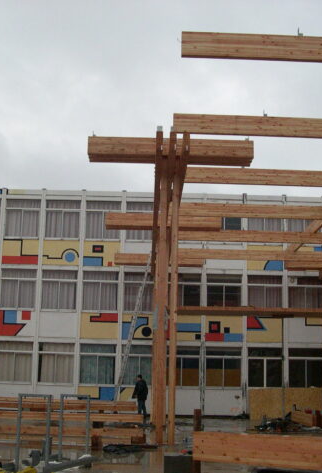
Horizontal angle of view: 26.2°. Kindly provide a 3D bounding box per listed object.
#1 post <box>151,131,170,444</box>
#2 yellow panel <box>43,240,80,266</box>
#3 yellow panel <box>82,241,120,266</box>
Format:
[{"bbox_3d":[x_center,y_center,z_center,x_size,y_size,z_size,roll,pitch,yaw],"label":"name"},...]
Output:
[{"bbox_3d":[-0.009,0.997,15.302,0.290,6.930,0.270,1,-11,-1],"label":"post"},{"bbox_3d":[-4.380,0.736,30.382,1.610,1.140,0.080,1,-11,-1],"label":"yellow panel"},{"bbox_3d":[-2.619,0.767,30.489,1.674,1.143,0.100,2,-11,-1],"label":"yellow panel"}]

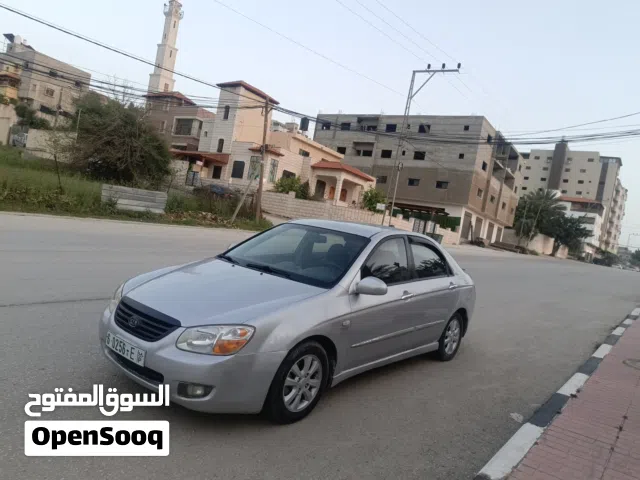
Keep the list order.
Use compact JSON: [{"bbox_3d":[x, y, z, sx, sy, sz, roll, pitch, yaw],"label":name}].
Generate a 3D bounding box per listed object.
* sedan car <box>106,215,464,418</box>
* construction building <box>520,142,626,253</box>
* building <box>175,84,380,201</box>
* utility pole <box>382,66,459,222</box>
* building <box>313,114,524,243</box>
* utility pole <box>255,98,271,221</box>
[{"bbox_3d":[0.180,0.530,4.690,1.735,1.460,4.480,11,5,40],"label":"sedan car"},{"bbox_3d":[79.189,-11.177,143.940,26.000,29.200,28.000,11,2,35],"label":"construction building"},{"bbox_3d":[-4.127,-8.510,45.100,13.000,9.600,16.500,11,2,33],"label":"building"},{"bbox_3d":[7.668,-6.783,34.371,3.600,13.100,0.600,11,2,35],"label":"utility pole"},{"bbox_3d":[13.343,-6.920,61.028,21.300,13.600,20.500,11,2,35],"label":"building"},{"bbox_3d":[-3.404,-4.748,26.500,0.300,7.590,0.300,4,-1,35],"label":"utility pole"}]

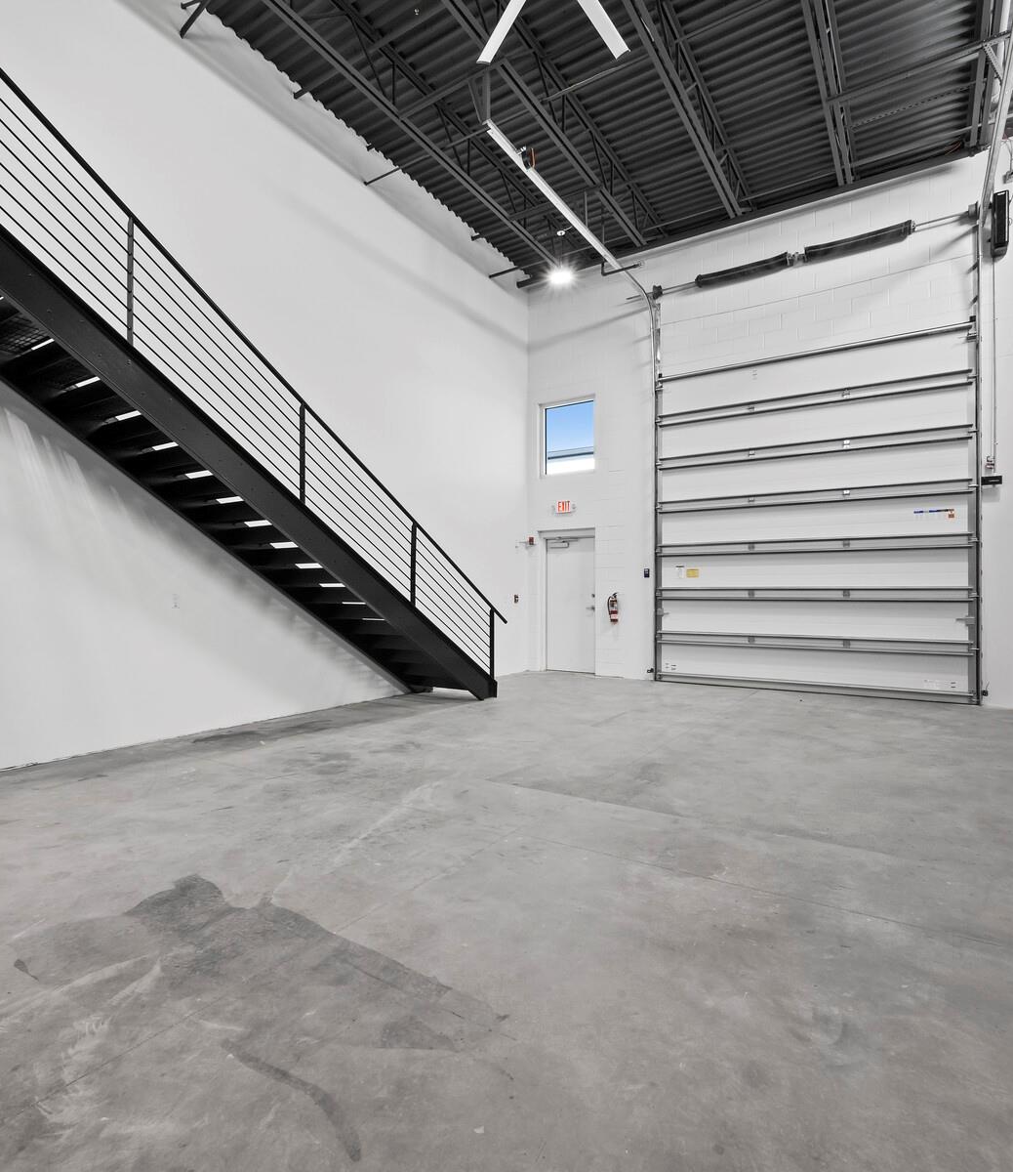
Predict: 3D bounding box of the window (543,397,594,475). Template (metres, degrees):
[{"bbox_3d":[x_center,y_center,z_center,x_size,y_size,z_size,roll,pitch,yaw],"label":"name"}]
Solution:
[{"bbox_3d":[0.992,-2.293,9.831,0.940,1.120,0.120,0,0,31],"label":"window"}]

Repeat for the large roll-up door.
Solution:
[{"bbox_3d":[3.700,-0.992,7.999,3.740,4.660,0.160,0,0,31],"label":"large roll-up door"}]

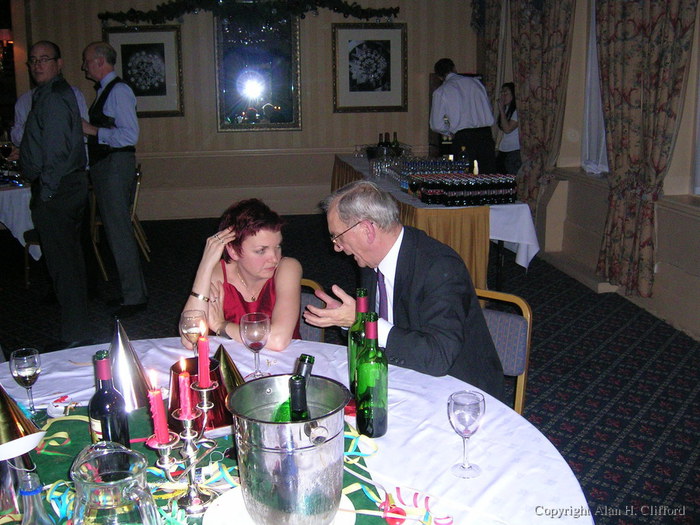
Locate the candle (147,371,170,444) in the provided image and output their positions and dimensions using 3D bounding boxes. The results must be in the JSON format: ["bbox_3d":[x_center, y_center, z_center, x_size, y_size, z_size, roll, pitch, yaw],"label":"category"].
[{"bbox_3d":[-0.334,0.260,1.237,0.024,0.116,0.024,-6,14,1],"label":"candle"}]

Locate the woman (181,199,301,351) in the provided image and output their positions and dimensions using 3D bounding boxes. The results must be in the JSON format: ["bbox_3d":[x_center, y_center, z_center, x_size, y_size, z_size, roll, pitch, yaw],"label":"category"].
[{"bbox_3d":[-0.340,0.357,2.422,0.480,1.190,0.660,-2,14,-3],"label":"woman"}]

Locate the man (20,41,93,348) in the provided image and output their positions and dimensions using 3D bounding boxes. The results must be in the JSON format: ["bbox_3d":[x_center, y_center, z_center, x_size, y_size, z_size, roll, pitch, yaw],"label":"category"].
[{"bbox_3d":[-1.762,-0.367,4.216,0.350,1.790,0.480,3,14,14],"label":"man"}]

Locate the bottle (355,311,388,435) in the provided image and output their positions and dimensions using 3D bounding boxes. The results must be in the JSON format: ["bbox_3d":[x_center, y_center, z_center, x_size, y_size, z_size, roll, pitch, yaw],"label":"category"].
[{"bbox_3d":[0.052,0.256,1.643,0.075,0.292,0.075,-1,14,0],"label":"bottle"}]

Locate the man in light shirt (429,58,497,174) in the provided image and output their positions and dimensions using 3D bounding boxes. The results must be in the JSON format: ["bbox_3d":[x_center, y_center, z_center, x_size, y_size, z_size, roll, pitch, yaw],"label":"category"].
[{"bbox_3d":[1.123,-1.009,6.706,0.560,1.770,0.500,-7,15,-24],"label":"man in light shirt"}]

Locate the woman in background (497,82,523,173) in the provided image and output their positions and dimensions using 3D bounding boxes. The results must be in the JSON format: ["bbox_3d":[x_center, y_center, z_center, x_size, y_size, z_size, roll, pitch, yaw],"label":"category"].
[{"bbox_3d":[1.547,-0.930,6.778,0.360,1.580,0.420,-5,14,-17],"label":"woman in background"}]

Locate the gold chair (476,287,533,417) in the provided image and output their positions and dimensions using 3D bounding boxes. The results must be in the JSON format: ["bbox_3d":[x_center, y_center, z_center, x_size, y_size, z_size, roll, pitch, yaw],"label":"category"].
[{"bbox_3d":[0.222,0.556,2.225,0.450,0.890,0.560,12,19,42],"label":"gold chair"}]

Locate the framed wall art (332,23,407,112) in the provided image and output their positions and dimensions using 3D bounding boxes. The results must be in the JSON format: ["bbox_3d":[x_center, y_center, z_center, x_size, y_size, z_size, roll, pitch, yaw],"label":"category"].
[{"bbox_3d":[0.246,-2.331,8.521,0.904,1.031,0.040,-3,14,-7],"label":"framed wall art"}]

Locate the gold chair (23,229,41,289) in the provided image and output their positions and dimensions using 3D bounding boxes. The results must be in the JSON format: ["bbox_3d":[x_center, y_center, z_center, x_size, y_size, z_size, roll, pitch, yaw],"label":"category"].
[{"bbox_3d":[-2.375,-0.288,5.829,0.550,0.900,0.450,0,14,3],"label":"gold chair"}]

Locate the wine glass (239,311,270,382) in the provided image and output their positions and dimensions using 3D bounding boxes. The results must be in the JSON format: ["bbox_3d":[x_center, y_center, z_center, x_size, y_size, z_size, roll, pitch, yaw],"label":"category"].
[{"bbox_3d":[-0.261,0.243,1.968,0.082,0.174,0.082,-1,14,0],"label":"wine glass"}]

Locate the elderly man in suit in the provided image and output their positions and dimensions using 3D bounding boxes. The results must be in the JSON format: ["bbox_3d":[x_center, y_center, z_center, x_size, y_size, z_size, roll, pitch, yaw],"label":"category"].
[{"bbox_3d":[0.176,0.383,2.207,0.770,1.250,0.560,-10,16,-32],"label":"elderly man in suit"}]

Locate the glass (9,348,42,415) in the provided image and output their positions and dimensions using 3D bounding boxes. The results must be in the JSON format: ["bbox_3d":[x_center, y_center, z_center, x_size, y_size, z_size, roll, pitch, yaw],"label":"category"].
[{"bbox_3d":[-0.808,0.298,1.777,0.079,0.162,0.079,-1,14,0],"label":"glass"}]

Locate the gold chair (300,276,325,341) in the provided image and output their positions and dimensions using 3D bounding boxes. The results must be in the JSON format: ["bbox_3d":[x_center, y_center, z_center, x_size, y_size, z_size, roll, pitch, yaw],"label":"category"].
[{"bbox_3d":[-0.322,0.520,2.435,0.450,0.890,0.550,0,14,6],"label":"gold chair"}]

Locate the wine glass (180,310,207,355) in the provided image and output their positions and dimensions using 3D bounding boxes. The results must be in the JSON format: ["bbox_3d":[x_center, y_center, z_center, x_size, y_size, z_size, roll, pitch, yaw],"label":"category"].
[{"bbox_3d":[-0.431,0.225,1.973,0.083,0.175,0.083,-1,14,0],"label":"wine glass"}]

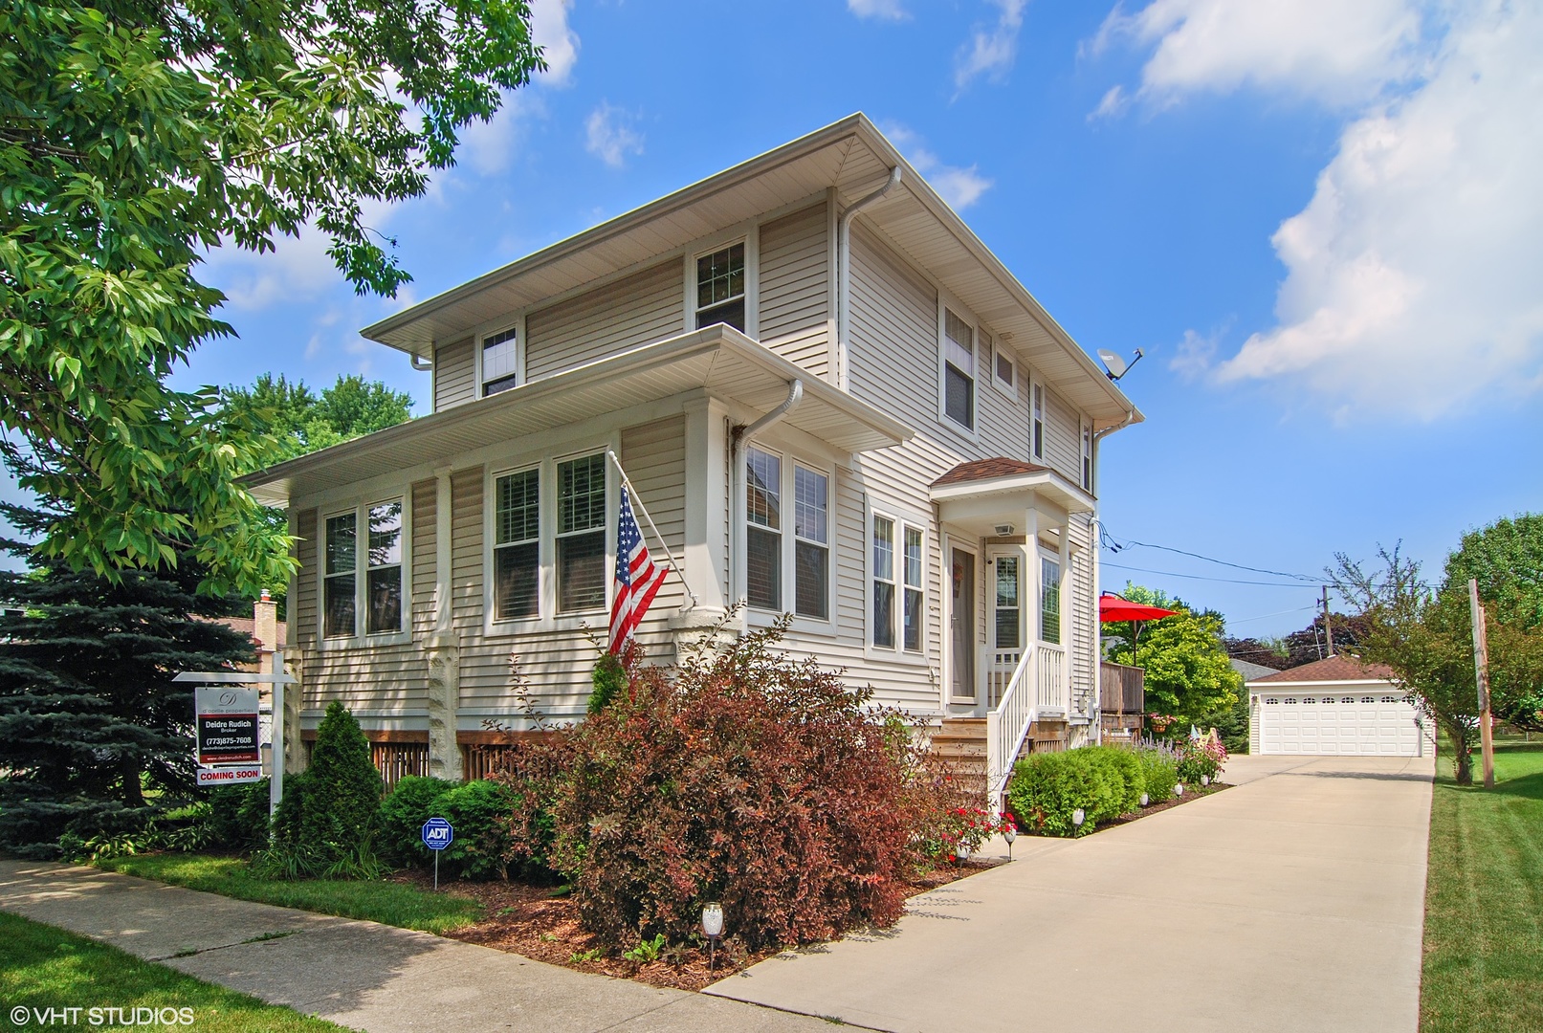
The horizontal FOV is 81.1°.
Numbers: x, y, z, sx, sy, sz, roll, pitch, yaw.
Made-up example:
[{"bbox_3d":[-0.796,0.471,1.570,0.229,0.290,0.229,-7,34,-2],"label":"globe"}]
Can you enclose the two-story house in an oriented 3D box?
[{"bbox_3d":[0.154,0.686,13.500,7.800,6.900,11.000,-8,-13,35],"label":"two-story house"}]

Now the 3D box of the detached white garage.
[{"bbox_3d":[22.067,7.260,34.800,5.900,3.800,6.300,-8,-13,35],"label":"detached white garage"}]

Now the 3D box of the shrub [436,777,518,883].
[{"bbox_3d":[-2.417,2.570,7.450,0.850,0.820,0.800,0,-11,0],"label":"shrub"}]

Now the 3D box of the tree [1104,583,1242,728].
[{"bbox_3d":[9.639,3.795,22.000,3.900,4.300,3.700,0,-11,0],"label":"tree"}]

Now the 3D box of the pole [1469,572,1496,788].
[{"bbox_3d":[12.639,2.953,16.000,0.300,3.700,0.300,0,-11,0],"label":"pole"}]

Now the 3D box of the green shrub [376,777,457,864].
[{"bbox_3d":[-3.178,2.736,8.150,0.850,0.780,0.800,0,-11,0],"label":"green shrub"}]

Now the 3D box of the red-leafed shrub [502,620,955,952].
[{"bbox_3d":[-0.281,1.638,5.750,2.400,1.850,2.100,0,-11,0],"label":"red-leafed shrub"}]

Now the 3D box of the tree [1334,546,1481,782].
[{"bbox_3d":[12.253,2.875,17.200,3.100,4.400,3.100,0,-11,0],"label":"tree"}]

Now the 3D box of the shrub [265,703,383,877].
[{"bbox_3d":[-4.175,2.505,8.400,1.050,1.500,1.000,0,-11,0],"label":"shrub"}]

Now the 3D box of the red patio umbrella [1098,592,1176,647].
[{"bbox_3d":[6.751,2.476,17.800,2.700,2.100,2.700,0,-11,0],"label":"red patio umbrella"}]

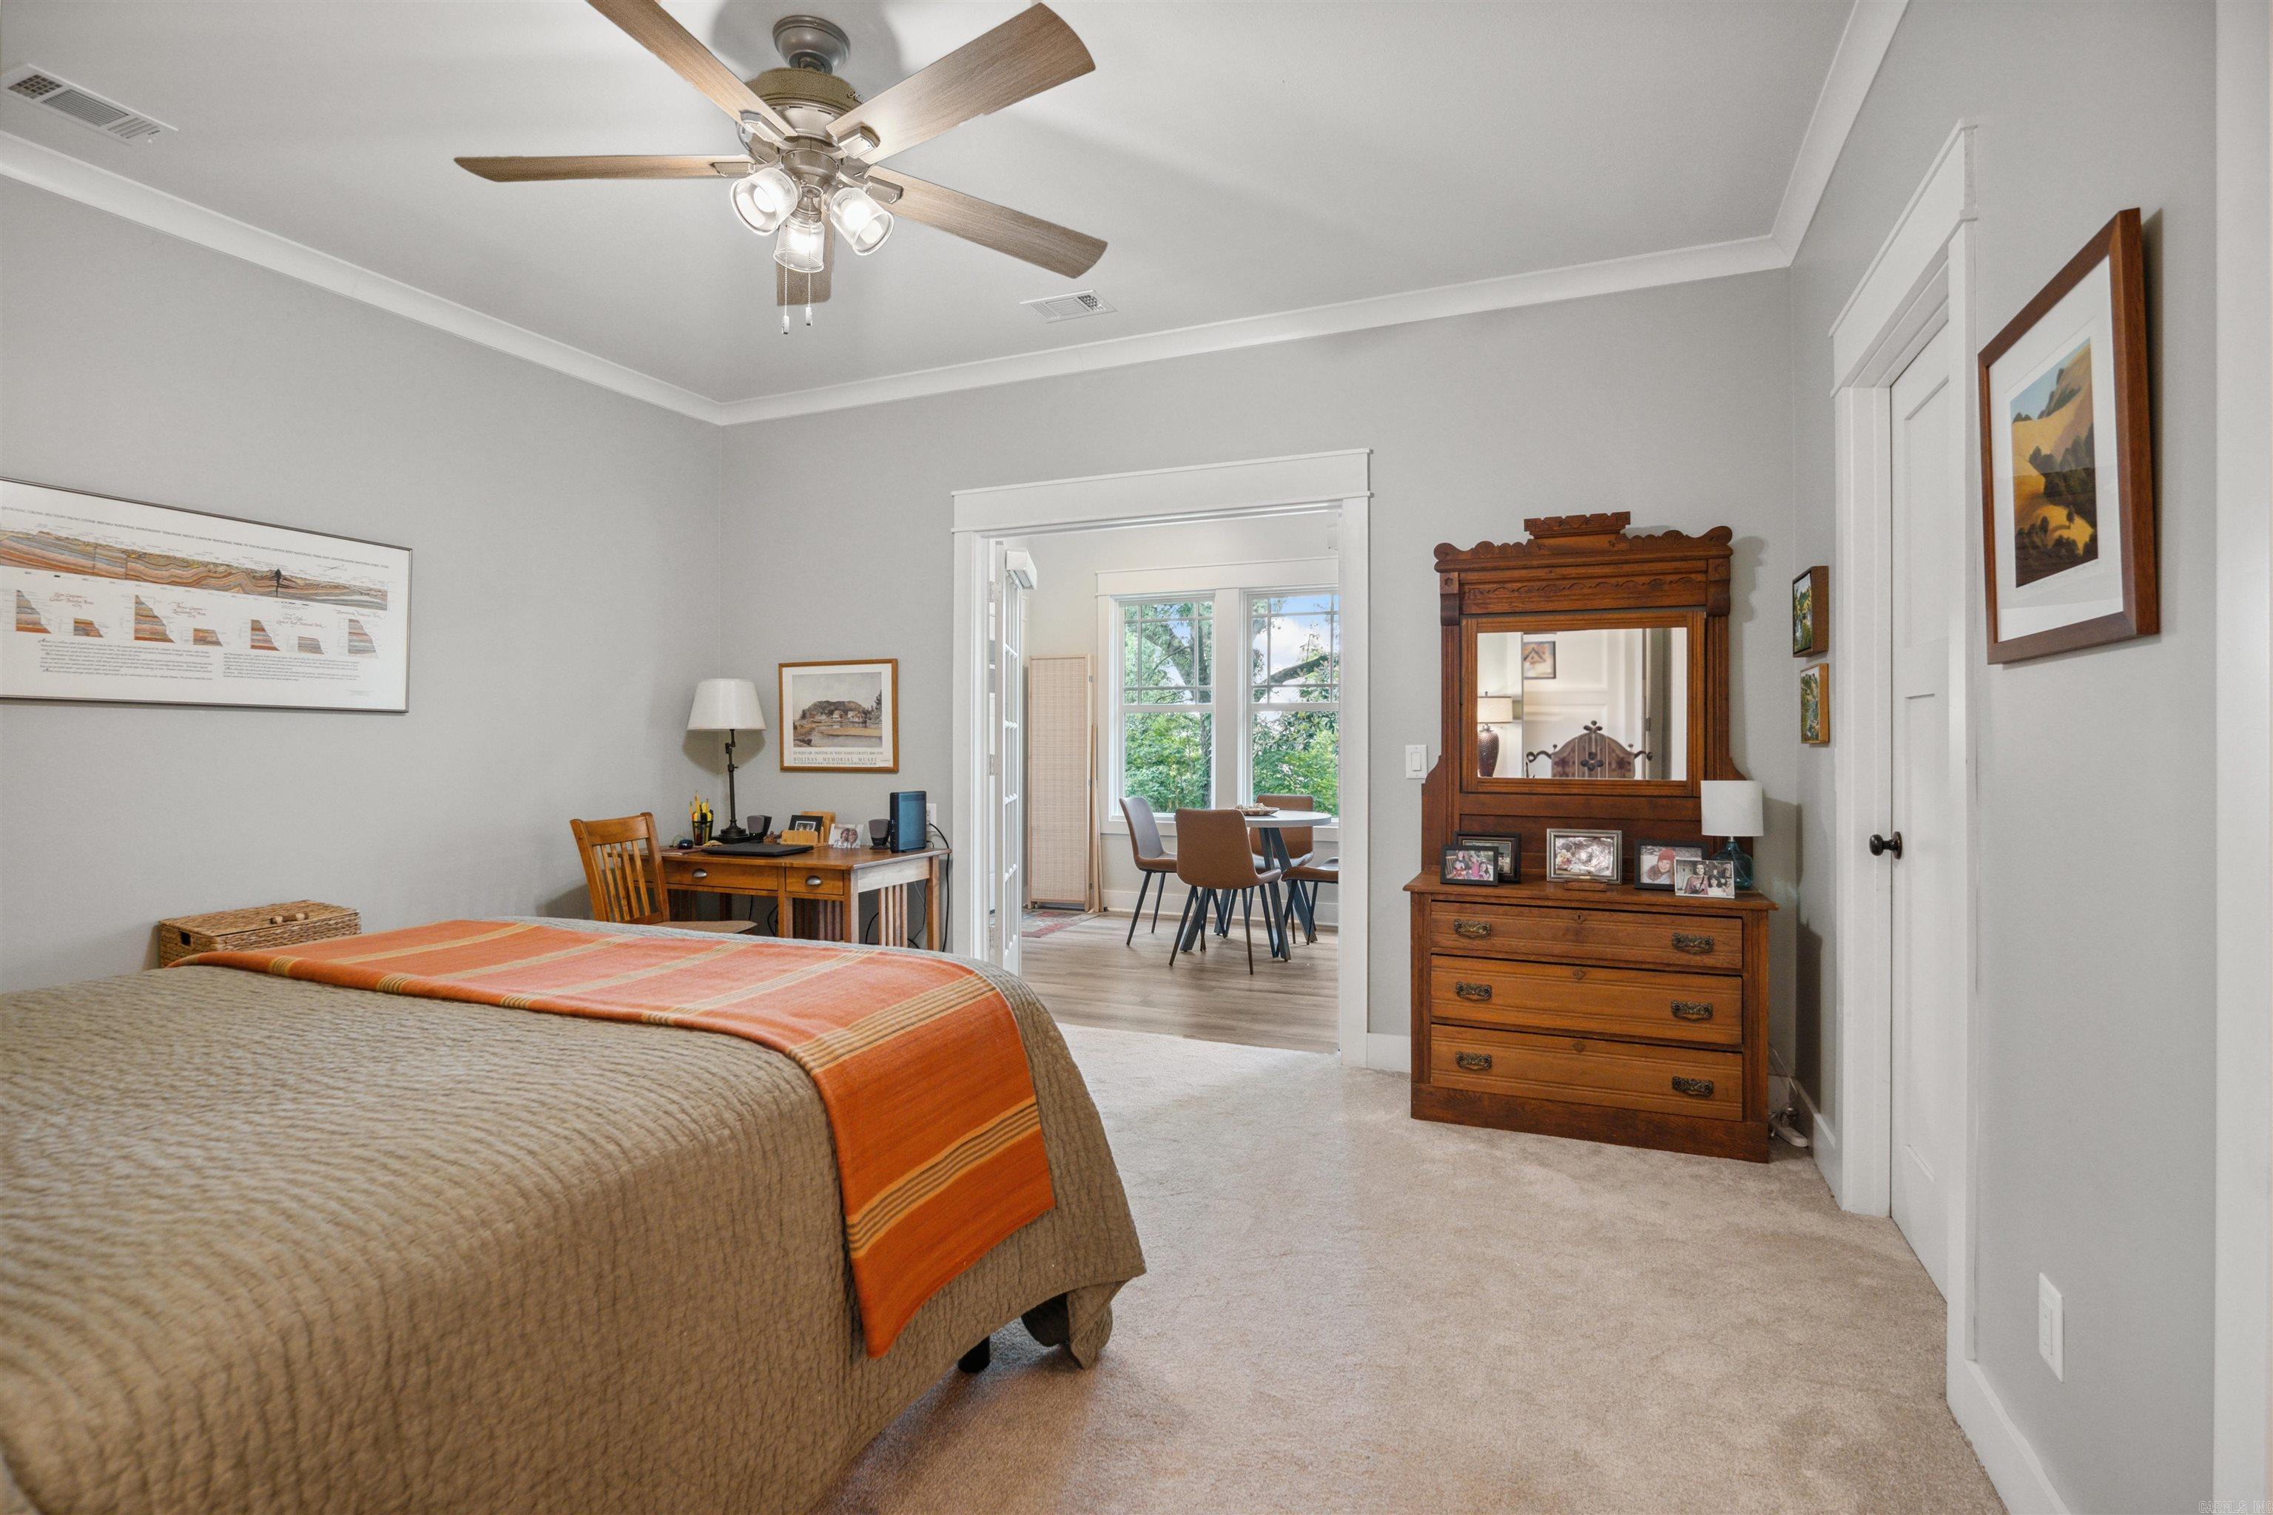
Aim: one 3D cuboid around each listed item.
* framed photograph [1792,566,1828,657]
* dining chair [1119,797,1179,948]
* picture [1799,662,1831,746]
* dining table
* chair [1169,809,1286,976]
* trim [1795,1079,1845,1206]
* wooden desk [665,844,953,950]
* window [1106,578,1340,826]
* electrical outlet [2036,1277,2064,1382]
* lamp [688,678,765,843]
[{"bbox_3d":[1.846,-0.390,2.765,0.036,0.222,0.222,0,0,23],"label":"framed photograph"},{"bbox_3d":[0.212,0.678,6.090,0.550,0.860,0.450,0,0,22],"label":"dining chair"},{"bbox_3d":[1.860,-0.144,2.773,0.028,0.205,0.220,0,1,23],"label":"picture"},{"bbox_3d":[0.685,0.728,5.950,0.920,0.760,0.920,0,0,22],"label":"dining table"},{"bbox_3d":[0.489,0.697,5.540,0.475,0.845,0.530,0,1,23],"label":"chair"},{"bbox_3d":[1.902,1.071,2.838,0.016,0.135,0.600,0,1,23],"label":"trim"},{"bbox_3d":[-1.429,0.766,4.088,1.210,0.770,0.620,0,1,23],"label":"wooden desk"},{"bbox_3d":[0.622,-0.335,6.880,1.740,1.580,0.100,0,0,22],"label":"window"},{"bbox_3d":[1.298,0.808,1.432,0.008,0.117,0.075,0,1,23],"label":"electrical outlet"},{"bbox_3d":[-1.720,0.011,4.250,0.325,0.690,0.325,0,1,23],"label":"lamp"}]

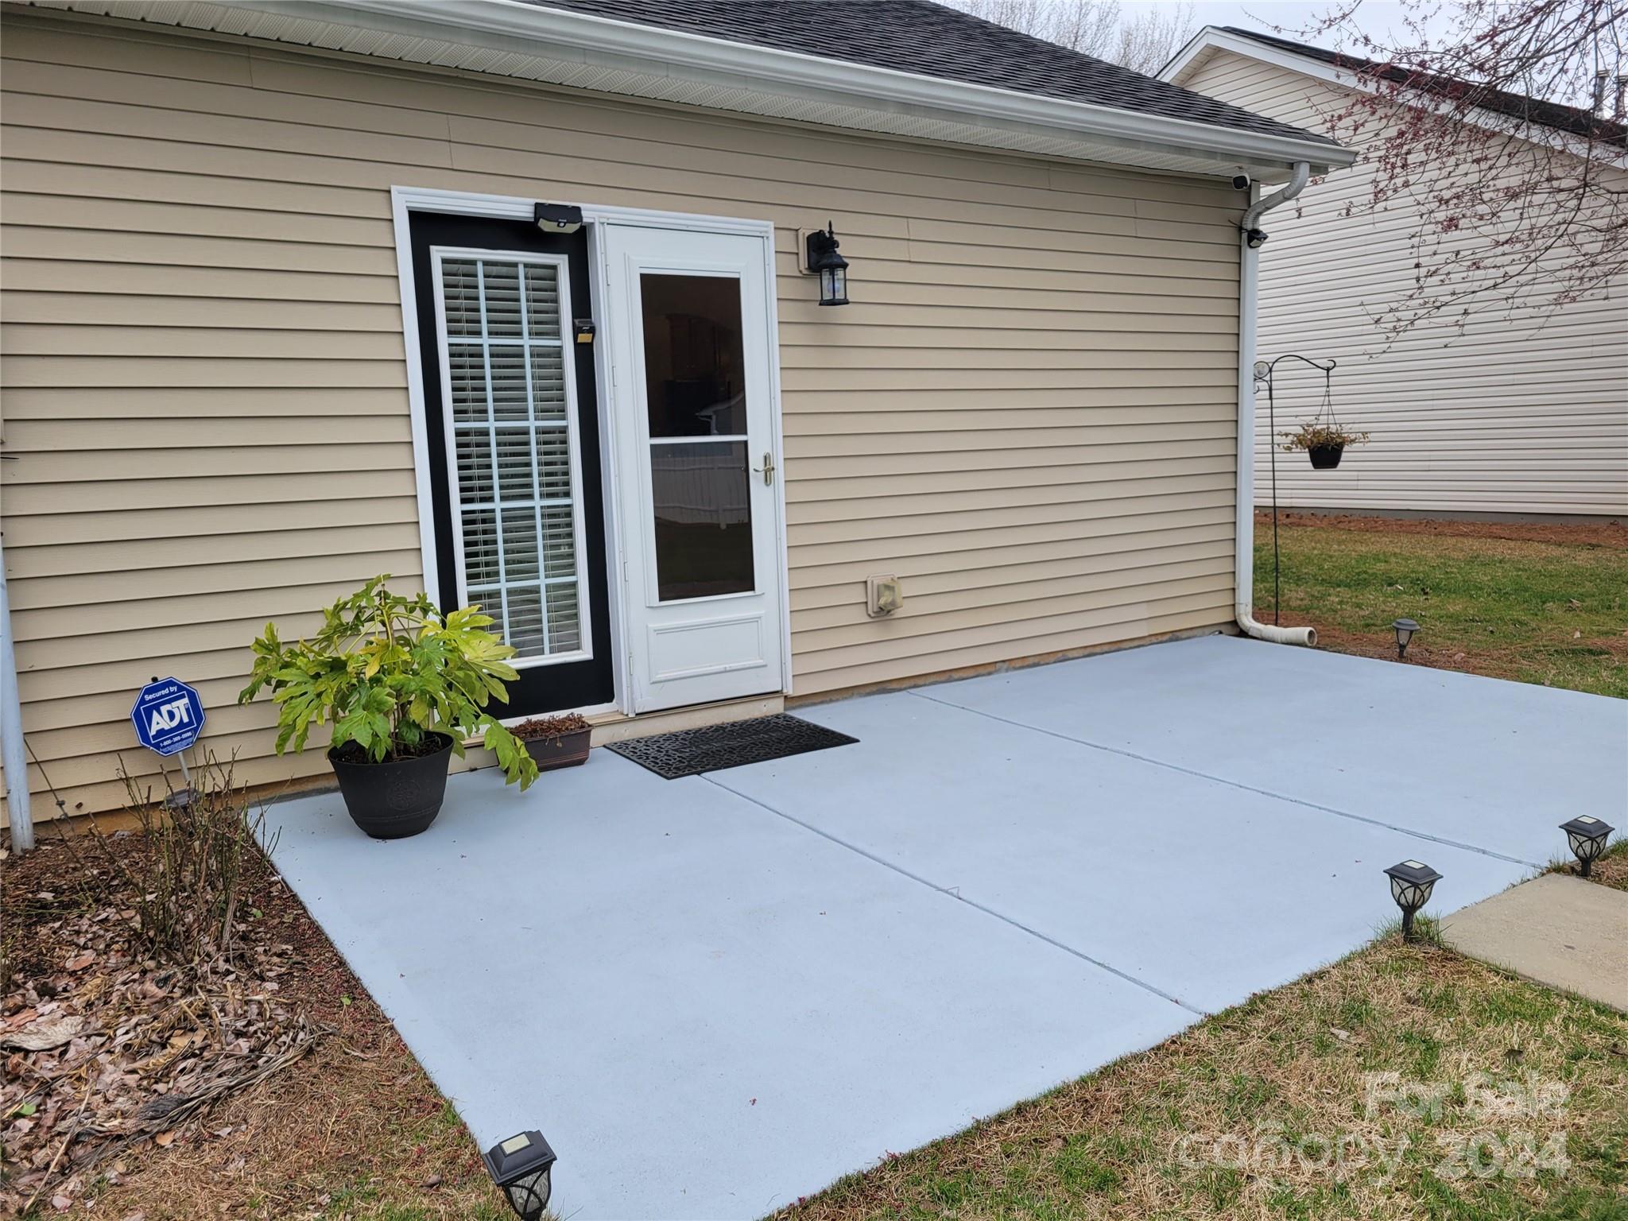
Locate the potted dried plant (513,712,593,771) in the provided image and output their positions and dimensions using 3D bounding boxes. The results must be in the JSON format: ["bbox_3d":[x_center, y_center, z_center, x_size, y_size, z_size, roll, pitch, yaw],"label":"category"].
[{"bbox_3d":[-1.098,0.539,4.928,0.390,0.190,0.190,-7,10,-33],"label":"potted dried plant"}]

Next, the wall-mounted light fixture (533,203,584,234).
[{"bbox_3d":[-0.999,-1.550,4.854,0.185,0.118,0.065,-7,10,-33],"label":"wall-mounted light fixture"}]

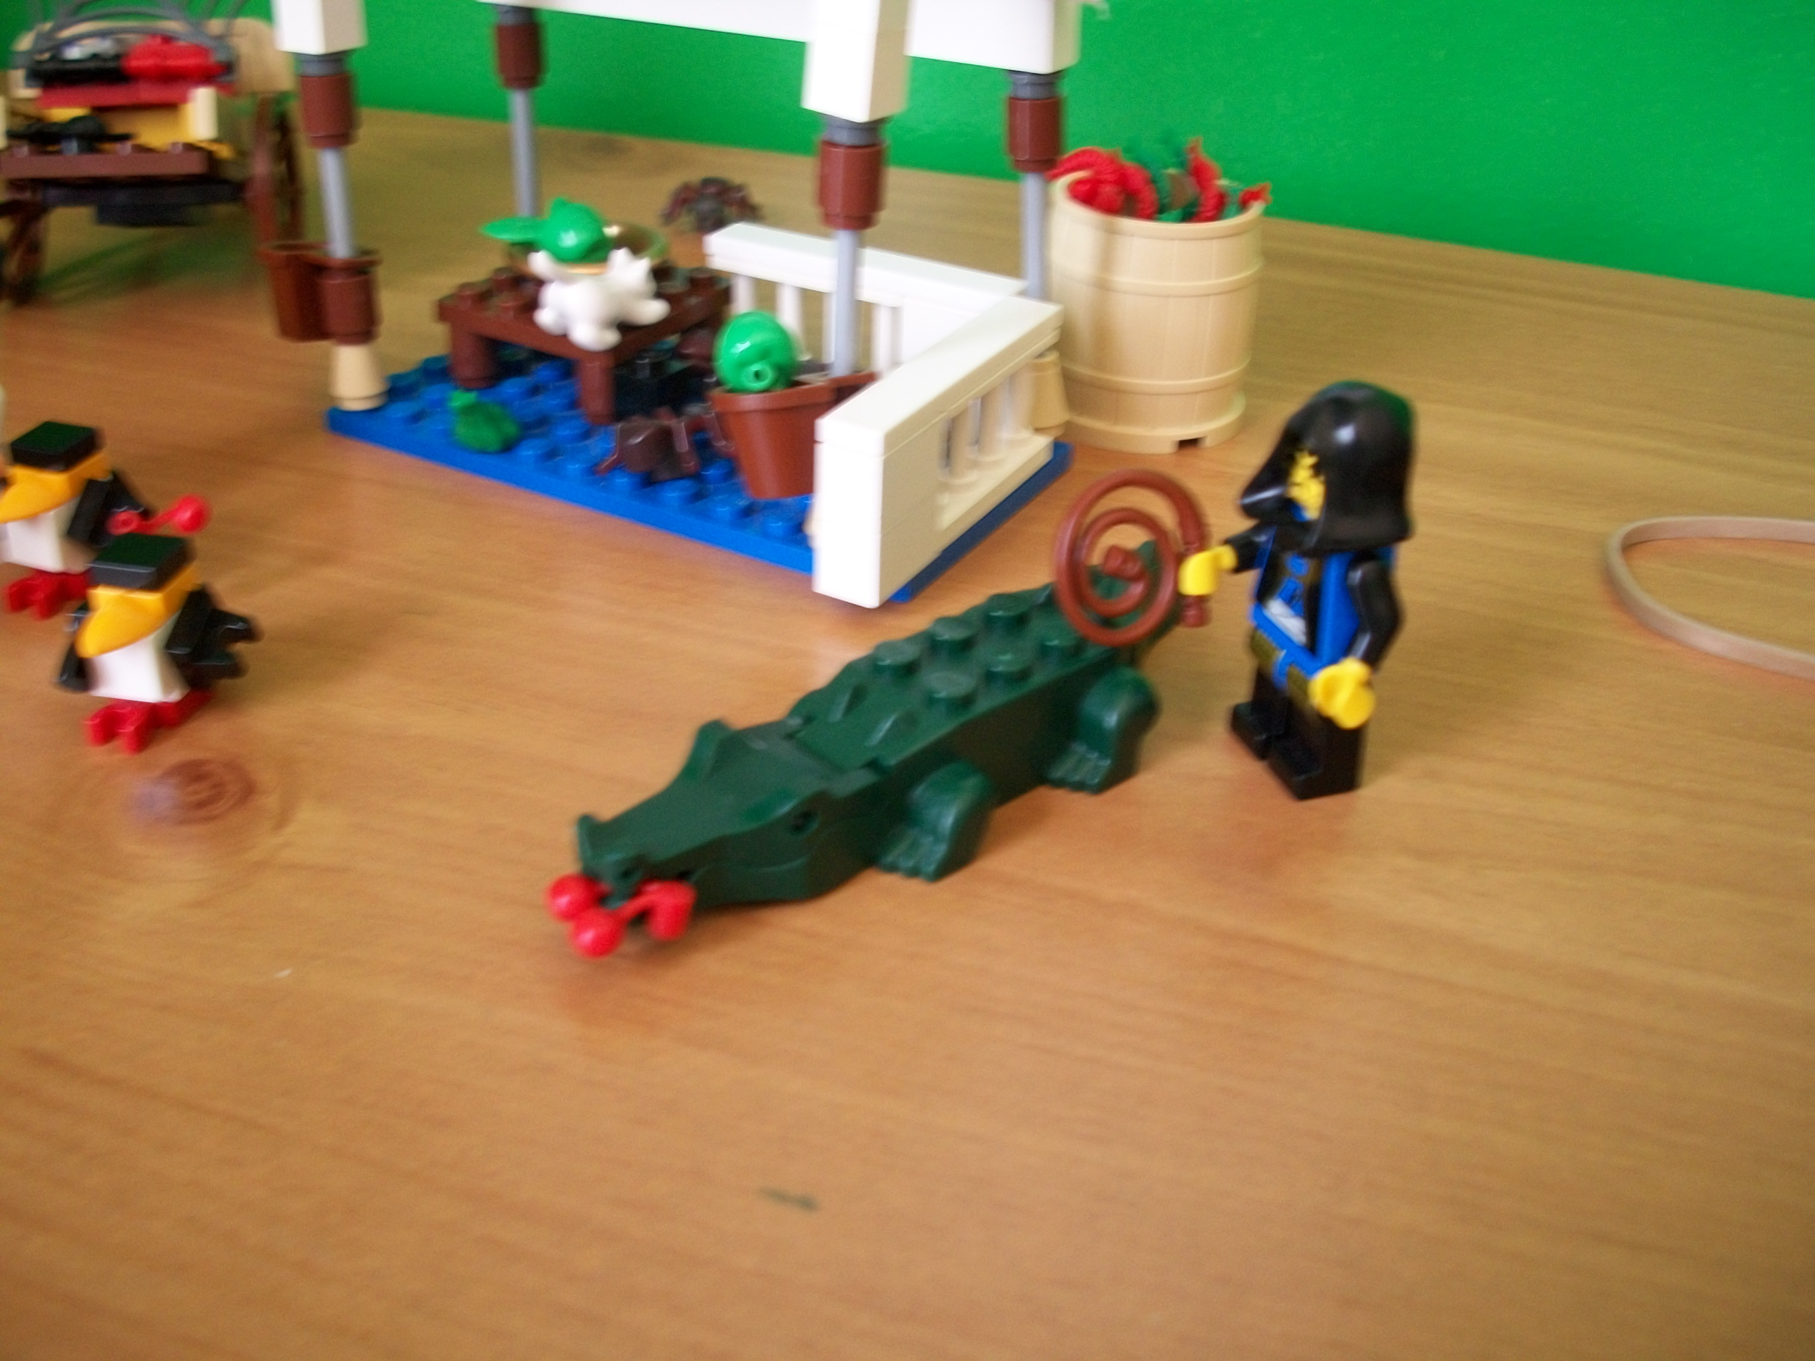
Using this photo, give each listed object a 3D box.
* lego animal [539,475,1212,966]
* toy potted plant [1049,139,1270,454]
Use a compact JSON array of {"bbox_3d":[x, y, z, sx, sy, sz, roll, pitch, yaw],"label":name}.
[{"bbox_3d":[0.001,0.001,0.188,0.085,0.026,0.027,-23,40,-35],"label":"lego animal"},{"bbox_3d":[0.036,-0.059,0.271,0.033,0.041,0.033,1,32,-1],"label":"toy potted plant"}]

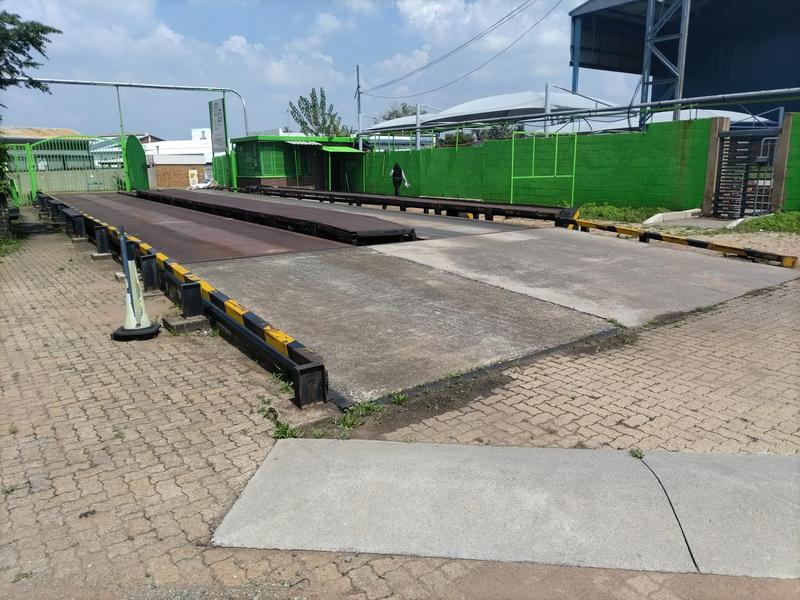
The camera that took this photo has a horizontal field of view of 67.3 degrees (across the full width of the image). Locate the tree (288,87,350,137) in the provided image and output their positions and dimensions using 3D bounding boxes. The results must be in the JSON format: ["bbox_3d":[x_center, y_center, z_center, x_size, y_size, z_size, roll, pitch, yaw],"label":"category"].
[{"bbox_3d":[-5.349,-10.722,40.126,4.300,6.720,4.300,-3,13,-7],"label":"tree"}]

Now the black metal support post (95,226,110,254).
[{"bbox_3d":[-5.641,-1.131,11.344,0.190,0.490,0.180,-9,15,-32],"label":"black metal support post"}]

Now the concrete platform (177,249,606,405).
[{"bbox_3d":[-0.461,-0.059,6.694,3.060,0.330,4.850,-9,15,-32],"label":"concrete platform"}]

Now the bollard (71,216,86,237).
[{"bbox_3d":[-7.521,-1.702,14.043,0.190,0.490,0.180,-9,15,-32],"label":"bollard"}]

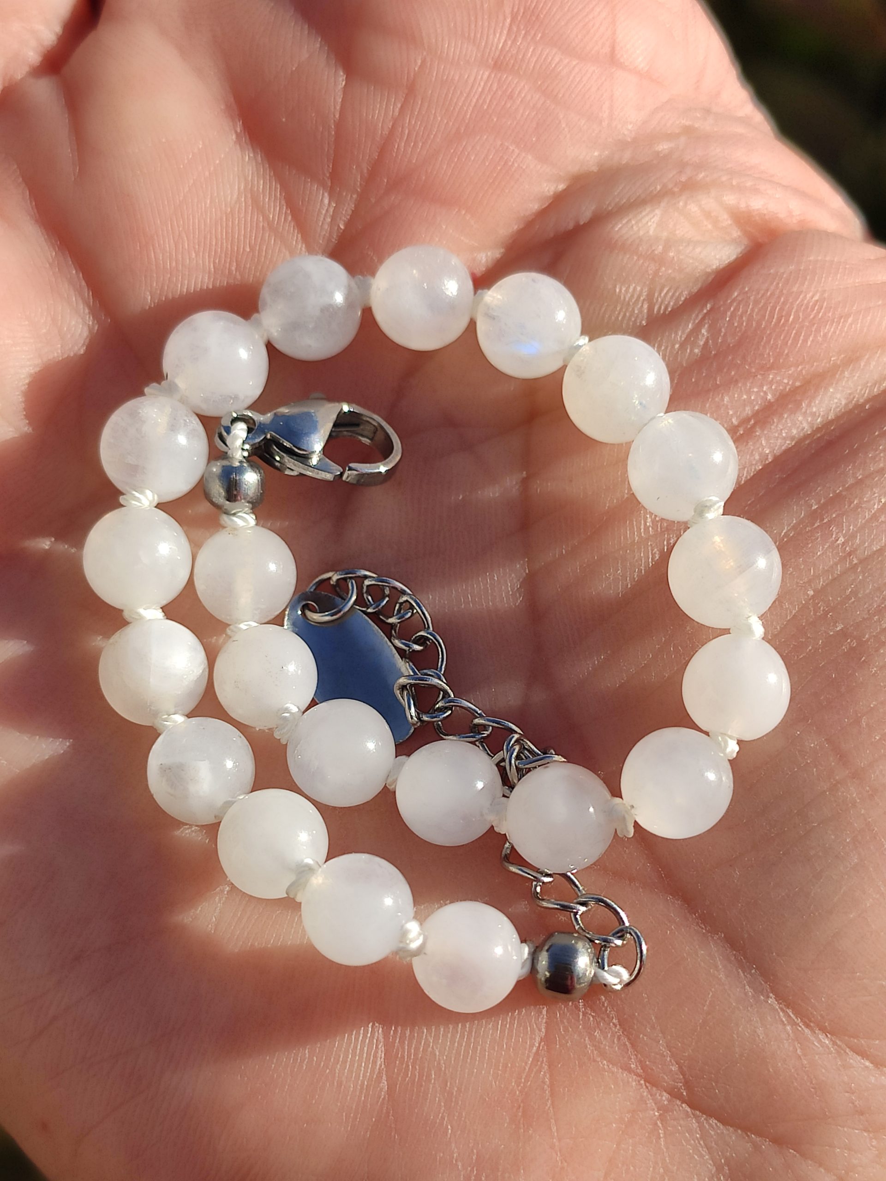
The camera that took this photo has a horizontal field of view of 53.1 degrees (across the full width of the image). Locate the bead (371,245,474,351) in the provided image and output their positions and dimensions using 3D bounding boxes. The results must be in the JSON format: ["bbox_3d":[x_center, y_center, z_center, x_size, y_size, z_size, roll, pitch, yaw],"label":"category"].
[{"bbox_3d":[-0.002,-0.022,0.068,0.008,0.008,0.008,0,60,0],"label":"bead"}]

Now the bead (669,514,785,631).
[{"bbox_3d":[0.020,-0.001,0.063,0.008,0.008,0.008,0,65,0],"label":"bead"}]

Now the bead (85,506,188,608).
[{"bbox_3d":[-0.023,-0.002,0.067,0.008,0.008,0.008,0,65,0],"label":"bead"}]

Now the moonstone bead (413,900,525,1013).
[{"bbox_3d":[0.002,0.026,0.064,0.008,0.008,0.008,0,65,0],"label":"moonstone bead"}]

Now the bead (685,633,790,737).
[{"bbox_3d":[0.021,0.007,0.064,0.008,0.008,0.008,0,73,0],"label":"bead"}]

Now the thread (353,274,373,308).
[{"bbox_3d":[-0.006,-0.023,0.068,0.002,0.002,0.003,-3,60,0],"label":"thread"}]

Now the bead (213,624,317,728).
[{"bbox_3d":[-0.013,0.006,0.066,0.008,0.008,0.008,0,65,0],"label":"bead"}]

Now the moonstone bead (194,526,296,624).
[{"bbox_3d":[-0.015,-0.001,0.069,0.008,0.008,0.008,0,60,0],"label":"moonstone bead"}]

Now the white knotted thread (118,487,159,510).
[{"bbox_3d":[-0.022,-0.007,0.065,0.003,0.003,0.002,7,87,2],"label":"white knotted thread"}]

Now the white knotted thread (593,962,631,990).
[{"bbox_3d":[0.012,0.027,0.062,0.003,0.002,0.002,9,73,3],"label":"white knotted thread"}]

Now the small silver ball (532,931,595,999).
[{"bbox_3d":[0.009,0.026,0.062,0.004,0.005,0.005,8,73,0],"label":"small silver ball"}]

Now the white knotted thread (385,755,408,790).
[{"bbox_3d":[-0.003,0.013,0.065,0.002,0.003,0.003,17,66,8],"label":"white knotted thread"}]

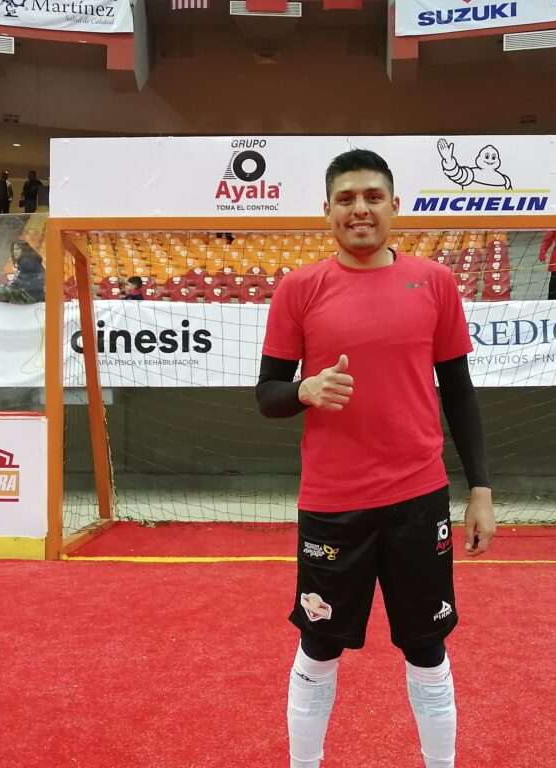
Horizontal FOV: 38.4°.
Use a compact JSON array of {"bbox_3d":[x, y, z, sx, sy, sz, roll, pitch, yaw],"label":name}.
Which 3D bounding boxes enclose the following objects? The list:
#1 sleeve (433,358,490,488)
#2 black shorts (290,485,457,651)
[{"bbox_3d":[0.460,0.084,2.000,0.120,0.350,0.130,-9,-2,0],"label":"sleeve"},{"bbox_3d":[0.235,0.439,2.010,0.410,0.440,0.270,0,0,0],"label":"black shorts"}]

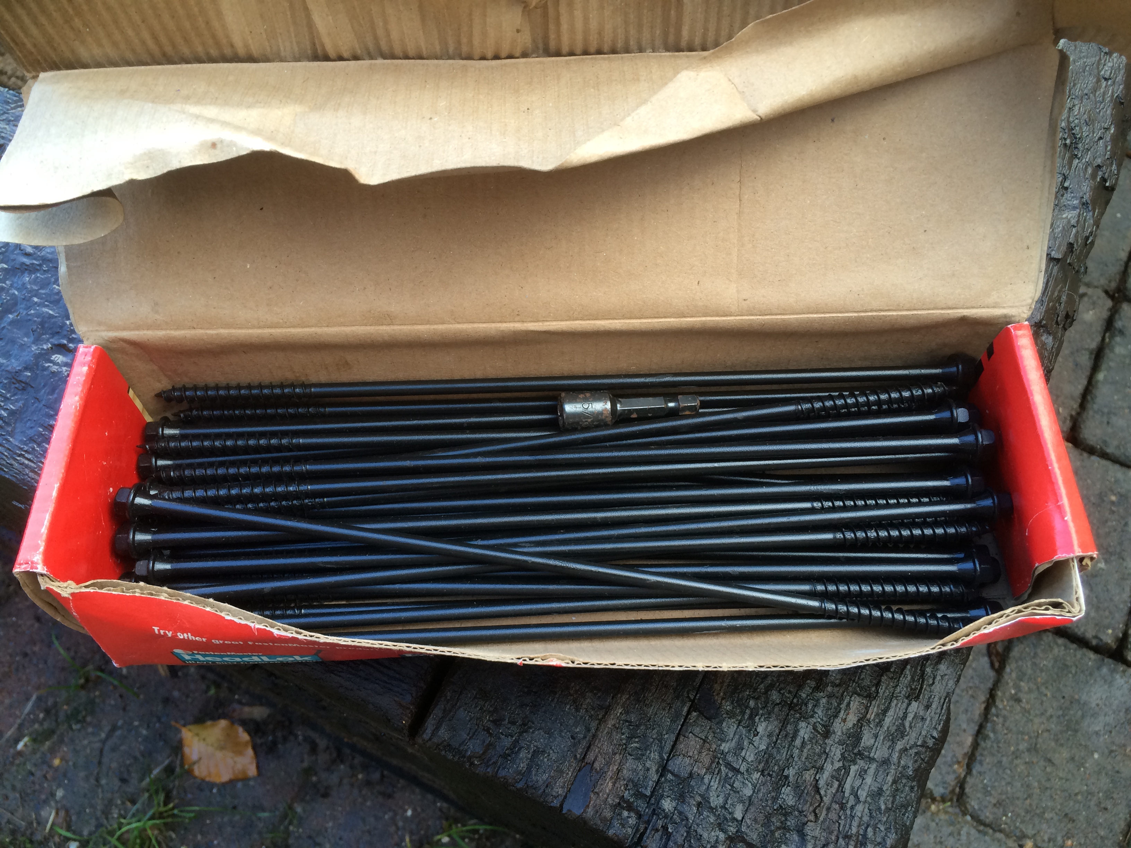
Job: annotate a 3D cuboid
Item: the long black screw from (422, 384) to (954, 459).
[{"bbox_3d":[-0.006,0.006,0.297,0.260,0.011,0.011,-7,60,0],"label":"long black screw"}]

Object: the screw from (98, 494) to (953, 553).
[{"bbox_3d":[-0.007,0.029,0.287,0.260,0.011,0.011,-3,60,0],"label":"screw"}]

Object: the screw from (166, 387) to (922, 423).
[{"bbox_3d":[0.001,-0.007,0.308,0.260,0.011,0.011,-2,60,1],"label":"screw"}]

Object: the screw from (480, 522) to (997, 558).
[{"bbox_3d":[-0.001,0.039,0.288,0.260,0.011,0.011,-3,60,1],"label":"screw"}]

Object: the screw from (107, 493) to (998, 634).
[{"bbox_3d":[-0.011,0.041,0.279,0.260,0.011,0.011,8,61,6],"label":"screw"}]

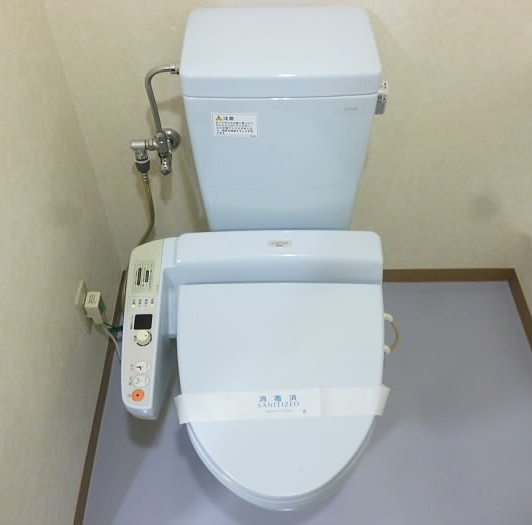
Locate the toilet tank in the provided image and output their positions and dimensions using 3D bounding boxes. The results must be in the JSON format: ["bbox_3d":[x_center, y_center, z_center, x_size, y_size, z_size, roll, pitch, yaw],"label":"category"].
[{"bbox_3d":[0.022,-0.236,1.097,0.316,0.440,0.195,0,52,-1],"label":"toilet tank"}]

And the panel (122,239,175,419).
[{"bbox_3d":[-0.228,0.129,1.097,0.072,0.085,0.335,0,70,-1],"label":"panel"}]

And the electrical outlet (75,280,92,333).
[{"bbox_3d":[-0.393,0.099,1.249,0.012,0.120,0.068,0,52,-1],"label":"electrical outlet"}]

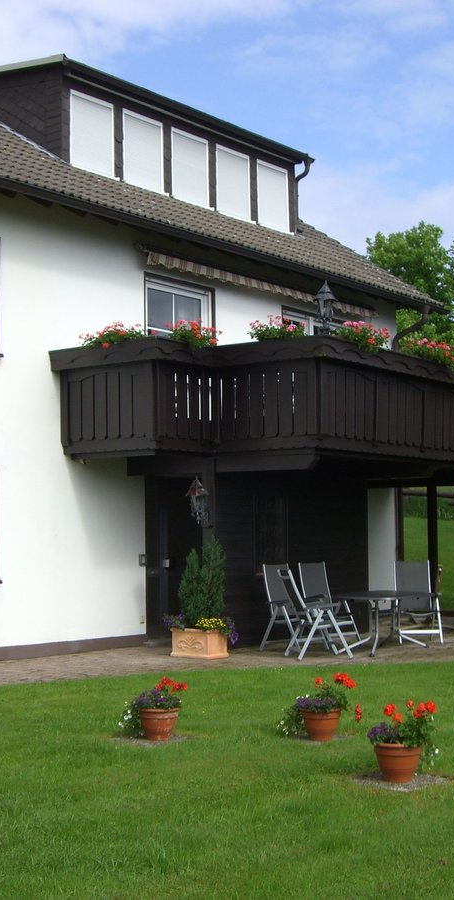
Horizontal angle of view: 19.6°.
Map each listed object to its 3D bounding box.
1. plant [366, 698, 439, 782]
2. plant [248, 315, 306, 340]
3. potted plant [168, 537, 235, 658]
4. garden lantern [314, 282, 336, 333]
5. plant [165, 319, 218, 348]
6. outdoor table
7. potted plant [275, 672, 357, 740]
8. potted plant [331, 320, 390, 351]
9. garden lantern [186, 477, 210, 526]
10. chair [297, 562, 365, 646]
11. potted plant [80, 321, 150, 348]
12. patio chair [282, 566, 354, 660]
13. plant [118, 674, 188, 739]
[{"bbox_3d":[1.094,1.774,8.102,0.430,0.470,0.400,-1,-4,7],"label":"plant"},{"bbox_3d":[0.597,-1.470,15.894,0.680,0.320,0.300,-3,-5,37],"label":"plant"},{"bbox_3d":[-0.335,1.806,16.353,0.730,1.500,0.560,-4,-6,37],"label":"potted plant"},{"bbox_3d":[1.179,-1.715,15.850,0.240,0.630,0.240,-4,-6,40],"label":"garden lantern"},{"bbox_3d":[-0.419,-1.424,16.195,0.300,0.340,0.750,-3,-5,37],"label":"plant"},{"bbox_3d":[1.969,2.215,16.853,0.950,0.720,1.680,-3,-5,32],"label":"outdoor table"},{"bbox_3d":[0.712,2.002,10.314,0.600,0.520,0.480,-1,-5,0],"label":"potted plant"},{"bbox_3d":[1.671,-1.433,16.487,0.330,0.360,0.957,-4,-6,40],"label":"potted plant"},{"bbox_3d":[-0.335,0.623,16.082,0.240,0.600,0.280,-3,-5,37],"label":"garden lantern"},{"bbox_3d":[1.376,2.094,17.728,0.580,1.110,0.720,4,-6,-43],"label":"chair"},{"bbox_3d":[-1.379,-1.399,16.061,0.880,0.330,0.300,-3,-5,37],"label":"potted plant"},{"bbox_3d":[1.058,1.972,15.819,0.740,1.060,0.600,0,-5,-12],"label":"patio chair"},{"bbox_3d":[-0.593,2.035,10.455,0.520,0.500,0.460,-1,-5,0],"label":"plant"}]

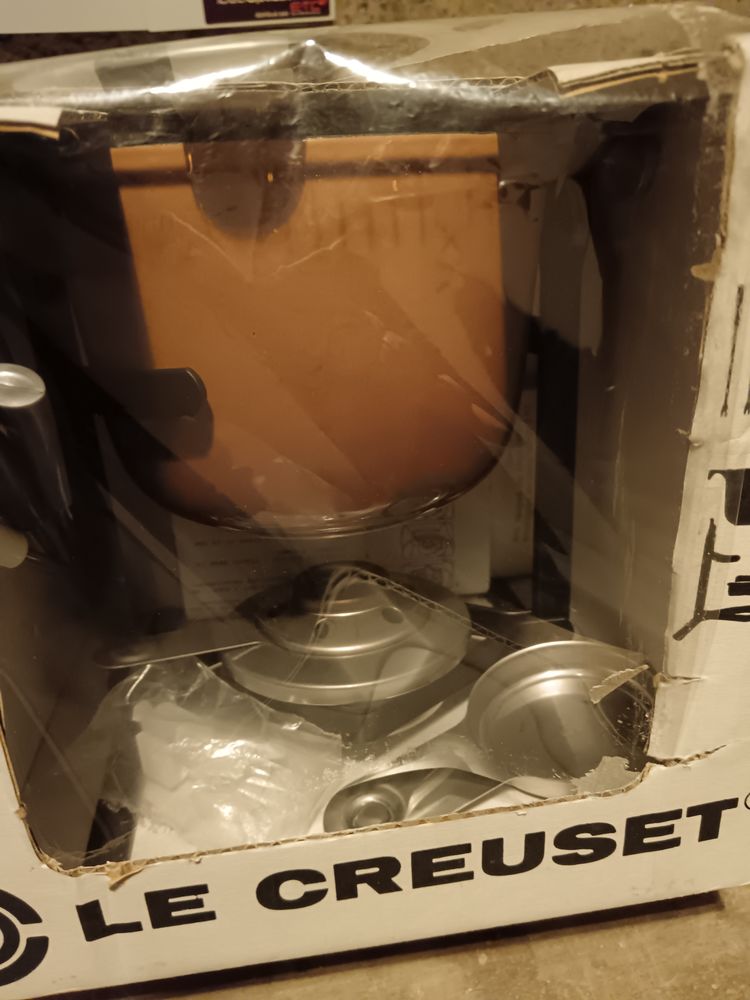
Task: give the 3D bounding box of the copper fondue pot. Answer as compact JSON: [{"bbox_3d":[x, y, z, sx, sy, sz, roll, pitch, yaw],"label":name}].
[{"bbox_3d":[-0.023,-0.066,0.314,0.178,0.129,0.178,-5,16,1],"label":"copper fondue pot"}]

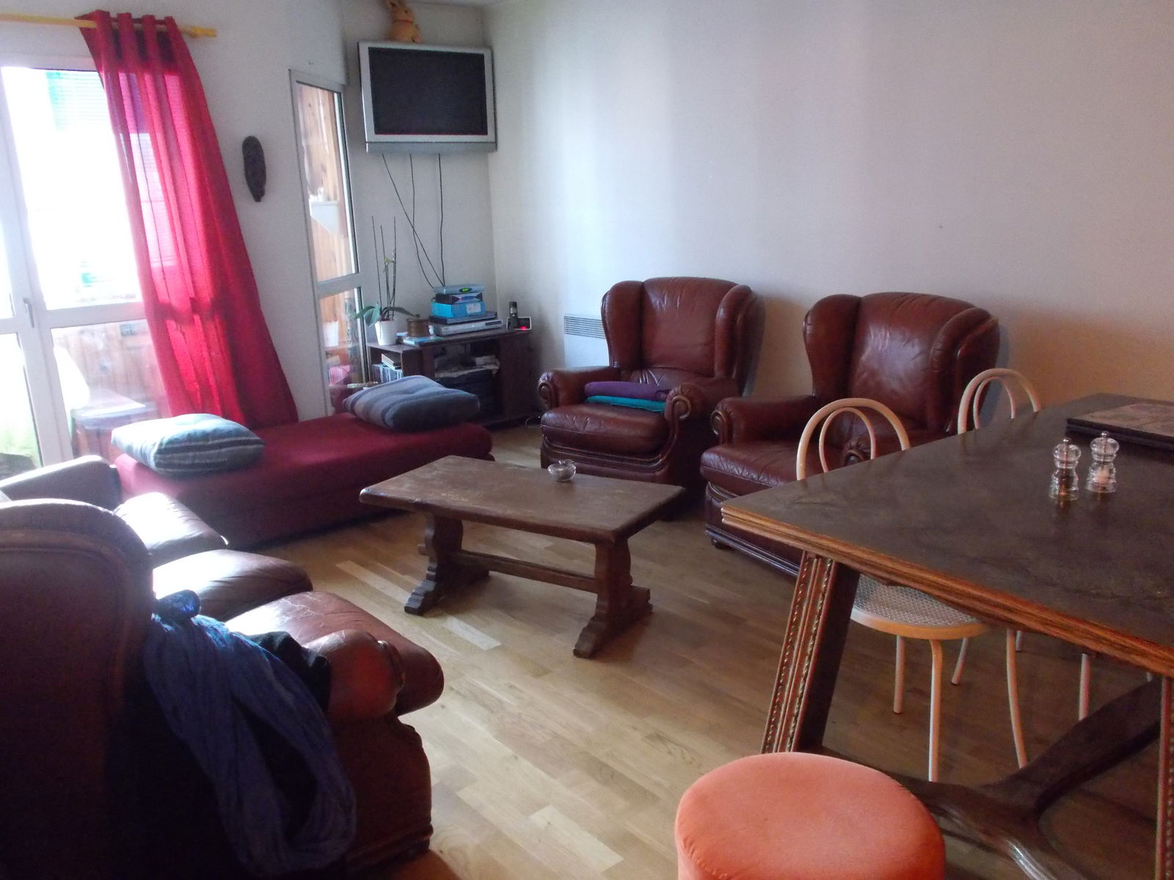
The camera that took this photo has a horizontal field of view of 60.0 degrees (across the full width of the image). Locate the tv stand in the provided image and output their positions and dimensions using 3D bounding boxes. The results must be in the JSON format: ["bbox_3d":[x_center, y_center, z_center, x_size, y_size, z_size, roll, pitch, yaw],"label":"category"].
[{"bbox_3d":[-0.827,-0.370,6.372,0.930,0.530,0.410,-14,18,-37],"label":"tv stand"}]

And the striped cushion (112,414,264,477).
[{"bbox_3d":[-1.764,0.007,4.492,0.460,0.140,0.600,-14,18,-37],"label":"striped cushion"}]

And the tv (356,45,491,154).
[{"bbox_3d":[-0.873,-1.851,5.542,0.815,0.545,0.110,-15,19,-38],"label":"tv"}]

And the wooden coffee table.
[{"bbox_3d":[-0.213,0.387,3.512,1.003,0.446,0.488,6,17,31],"label":"wooden coffee table"}]

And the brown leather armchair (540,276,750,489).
[{"bbox_3d":[0.300,-0.245,4.811,0.840,0.970,0.810,9,18,37],"label":"brown leather armchair"}]

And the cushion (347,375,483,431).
[{"bbox_3d":[-0.881,-0.178,5.033,0.470,0.145,0.590,-14,18,-37],"label":"cushion"}]

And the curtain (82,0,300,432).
[{"bbox_3d":[-1.772,-0.782,4.721,0.750,2.200,0.160,-14,18,-37],"label":"curtain"}]

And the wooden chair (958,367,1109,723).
[{"bbox_3d":[1.294,0.278,2.777,0.410,0.890,0.480,-13,18,-34],"label":"wooden chair"}]

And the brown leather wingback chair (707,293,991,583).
[{"bbox_3d":[0.981,-0.039,3.895,0.810,0.970,0.840,-11,17,-29],"label":"brown leather wingback chair"}]

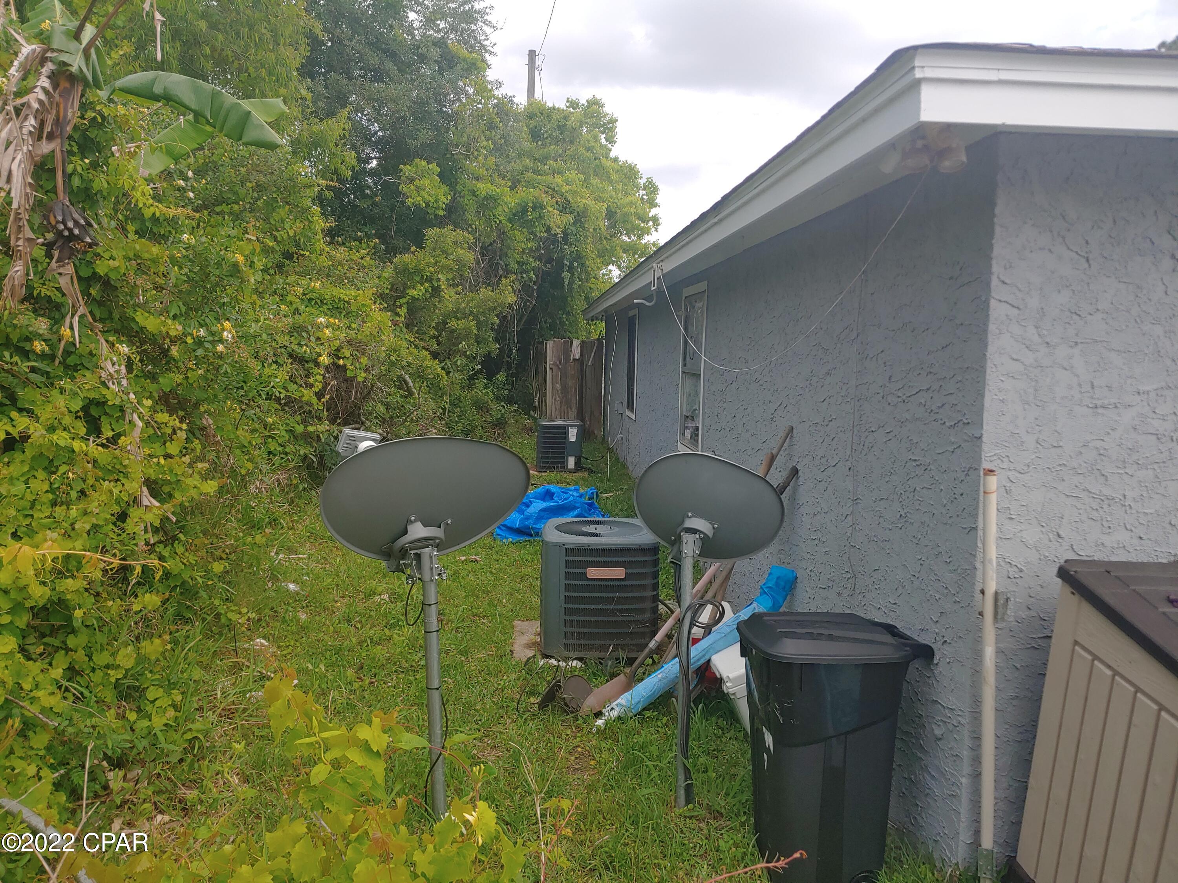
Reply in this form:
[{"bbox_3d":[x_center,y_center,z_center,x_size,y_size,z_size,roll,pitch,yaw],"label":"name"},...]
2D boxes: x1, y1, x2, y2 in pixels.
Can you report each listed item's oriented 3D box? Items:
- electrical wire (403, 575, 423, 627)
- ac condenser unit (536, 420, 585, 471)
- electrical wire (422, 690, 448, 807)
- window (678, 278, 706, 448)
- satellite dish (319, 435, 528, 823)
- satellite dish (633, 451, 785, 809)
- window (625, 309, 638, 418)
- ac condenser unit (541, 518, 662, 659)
[{"bbox_3d":[-0.635,0.572,3.067,0.072,0.187,0.050,0,6,-4],"label":"electrical wire"},{"bbox_3d":[-0.431,0.047,12.647,0.660,0.690,0.660,0,6,-4],"label":"ac condenser unit"},{"bbox_3d":[-0.567,1.128,3.127,0.092,0.430,0.060,0,6,-4],"label":"electrical wire"},{"bbox_3d":[0.956,-0.661,7.936,0.100,1.600,1.130,0,6,-4],"label":"window"},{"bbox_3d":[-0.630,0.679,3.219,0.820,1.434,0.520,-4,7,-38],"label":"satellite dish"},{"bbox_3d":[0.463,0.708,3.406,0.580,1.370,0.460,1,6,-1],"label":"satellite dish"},{"bbox_3d":[0.640,-1.146,12.620,0.100,1.600,1.120,0,6,-4],"label":"window"},{"bbox_3d":[0.044,0.840,5.048,0.650,0.660,0.650,0,6,-4],"label":"ac condenser unit"}]

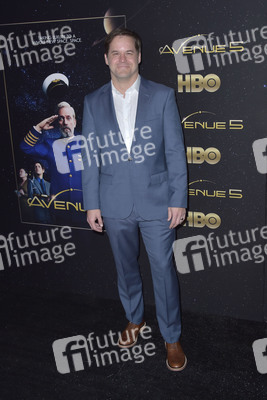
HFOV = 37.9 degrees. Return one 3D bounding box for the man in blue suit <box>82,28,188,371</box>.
[{"bbox_3d":[0.013,0.024,2.163,0.570,1.820,0.440,-1,14,10],"label":"man in blue suit"}]

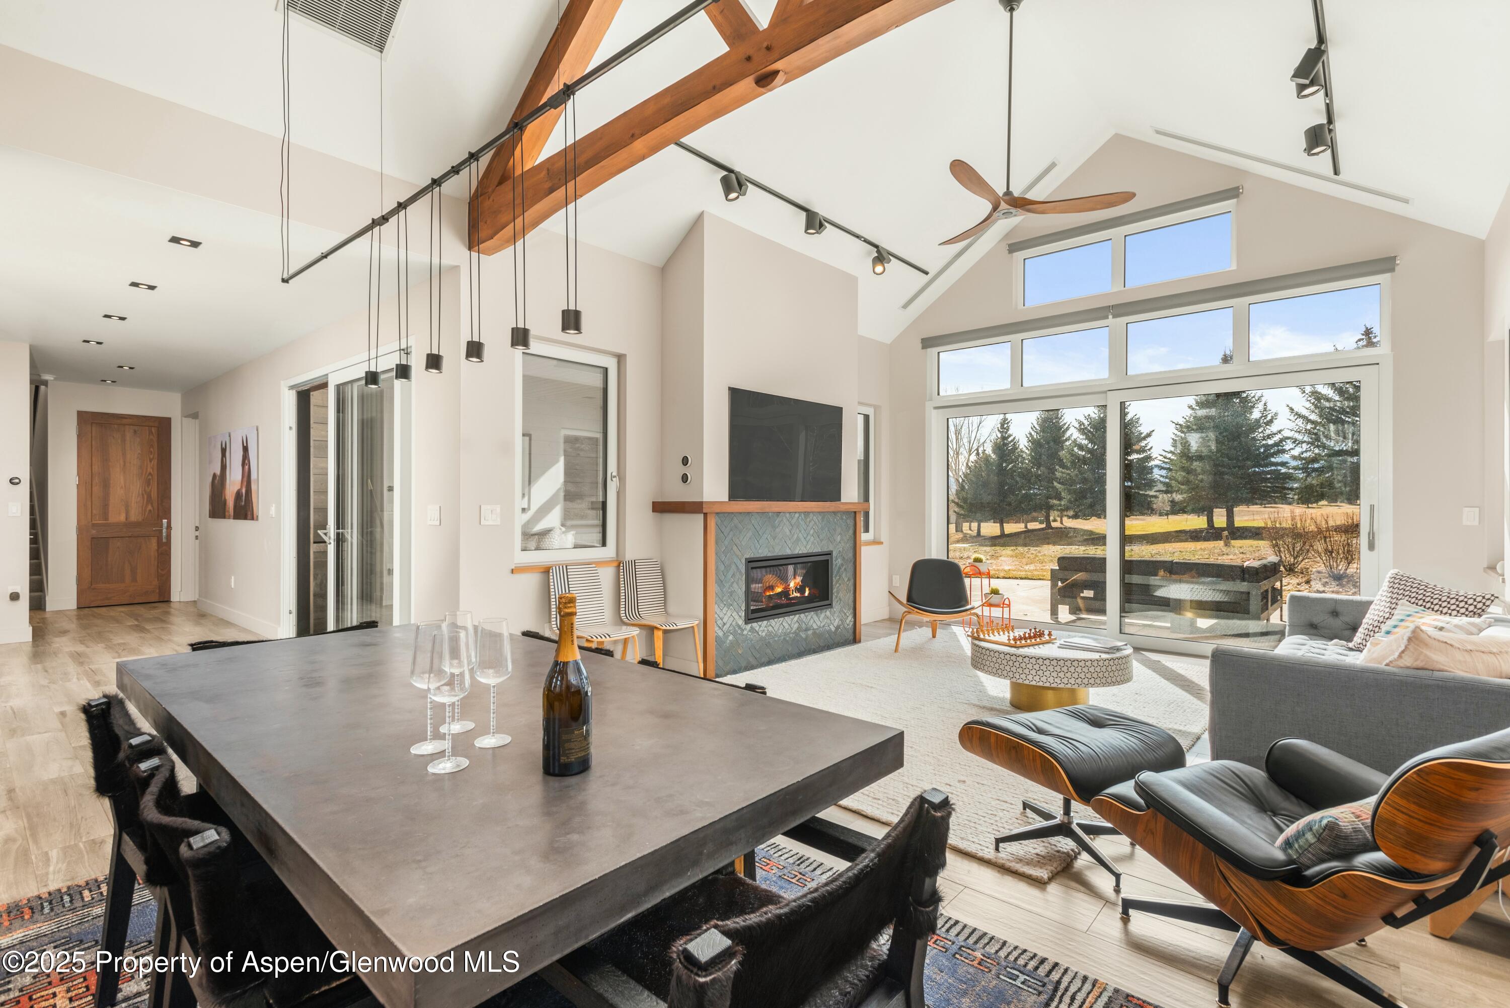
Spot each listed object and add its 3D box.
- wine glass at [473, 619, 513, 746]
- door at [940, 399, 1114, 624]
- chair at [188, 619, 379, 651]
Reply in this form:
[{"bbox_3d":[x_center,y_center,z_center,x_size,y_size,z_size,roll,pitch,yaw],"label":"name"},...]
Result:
[{"bbox_3d":[-0.545,0.368,1.486,0.073,0.252,0.073,0,0,42],"label":"wine glass"},{"bbox_3d":[2.600,0.111,7.057,1.740,2.270,0.100,0,0,42],"label":"door"},{"bbox_3d":[-1.560,0.869,2.522,0.560,0.780,0.600,0,0,42],"label":"chair"}]

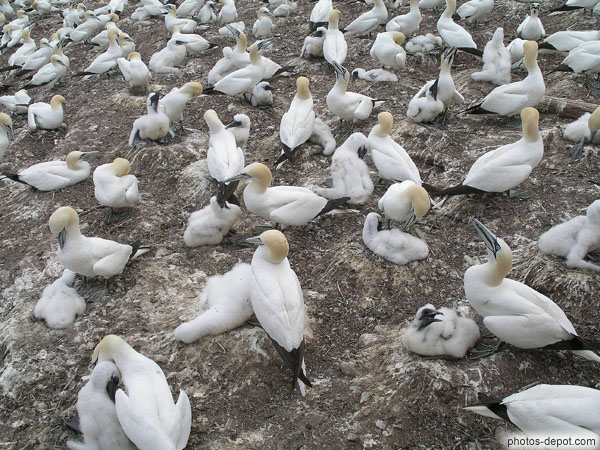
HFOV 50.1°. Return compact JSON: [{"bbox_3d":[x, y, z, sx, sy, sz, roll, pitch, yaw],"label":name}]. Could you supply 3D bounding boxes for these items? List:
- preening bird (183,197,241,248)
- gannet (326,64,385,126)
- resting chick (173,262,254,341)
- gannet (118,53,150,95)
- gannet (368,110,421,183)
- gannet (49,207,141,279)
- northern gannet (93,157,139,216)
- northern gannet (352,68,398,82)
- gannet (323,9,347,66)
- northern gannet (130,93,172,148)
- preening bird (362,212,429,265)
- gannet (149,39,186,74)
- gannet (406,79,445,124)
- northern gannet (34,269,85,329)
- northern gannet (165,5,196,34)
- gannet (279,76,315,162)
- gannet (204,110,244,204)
[{"bbox_3d":[-0.467,-0.017,3.380,0.320,0.260,0.210,-7,25,-11],"label":"preening bird"},{"bbox_3d":[0.378,-0.892,4.306,0.520,0.500,0.220,-29,38,-35],"label":"gannet"},{"bbox_3d":[-0.298,0.279,2.526,0.440,0.220,0.250,-16,34,-26],"label":"resting chick"},{"bbox_3d":[-1.422,-1.302,5.489,0.260,0.380,0.440,-7,30,-4],"label":"gannet"},{"bbox_3d":[0.560,-0.376,3.459,0.520,0.410,0.220,24,38,35],"label":"gannet"},{"bbox_3d":[-0.788,0.082,2.707,0.500,0.380,0.220,-21,36,-32],"label":"gannet"},{"bbox_3d":[-1.090,-0.250,3.830,0.220,0.370,0.420,9,27,22],"label":"northern gannet"},{"bbox_3d":[0.603,-1.192,5.126,0.360,0.110,0.150,-5,30,-2],"label":"northern gannet"},{"bbox_3d":[0.303,-1.625,5.568,0.210,0.440,0.500,-1,30,-2],"label":"gannet"},{"bbox_3d":[-0.962,-0.690,4.067,0.260,0.340,0.270,-6,31,-10],"label":"northern gannet"},{"bbox_3d":[0.443,0.063,2.986,0.320,0.230,0.190,3,31,13],"label":"preening bird"},{"bbox_3d":[-1.282,-1.626,6.200,0.360,0.330,0.220,-5,25,-7],"label":"gannet"},{"bbox_3d":[0.870,-0.865,4.450,0.270,0.290,0.200,15,30,31],"label":"gannet"},{"bbox_3d":[-1.082,0.327,2.898,0.230,0.220,0.330,2,31,10],"label":"northern gannet"},{"bbox_3d":[-1.285,-2.270,7.065,0.500,0.360,0.220,-25,36,-31],"label":"northern gannet"},{"bbox_3d":[-0.046,-0.680,4.180,0.220,0.460,0.620,6,26,16],"label":"gannet"},{"bbox_3d":[-0.422,-0.382,3.461,0.220,0.420,0.520,-7,31,-11],"label":"gannet"}]

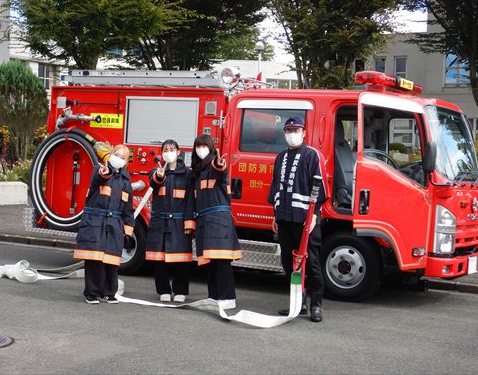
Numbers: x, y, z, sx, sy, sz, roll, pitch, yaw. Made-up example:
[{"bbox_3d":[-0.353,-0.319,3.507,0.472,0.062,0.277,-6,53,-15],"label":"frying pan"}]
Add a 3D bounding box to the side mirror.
[{"bbox_3d":[1.847,-0.289,8.500,0.100,0.330,0.180,4,2,32],"label":"side mirror"}]

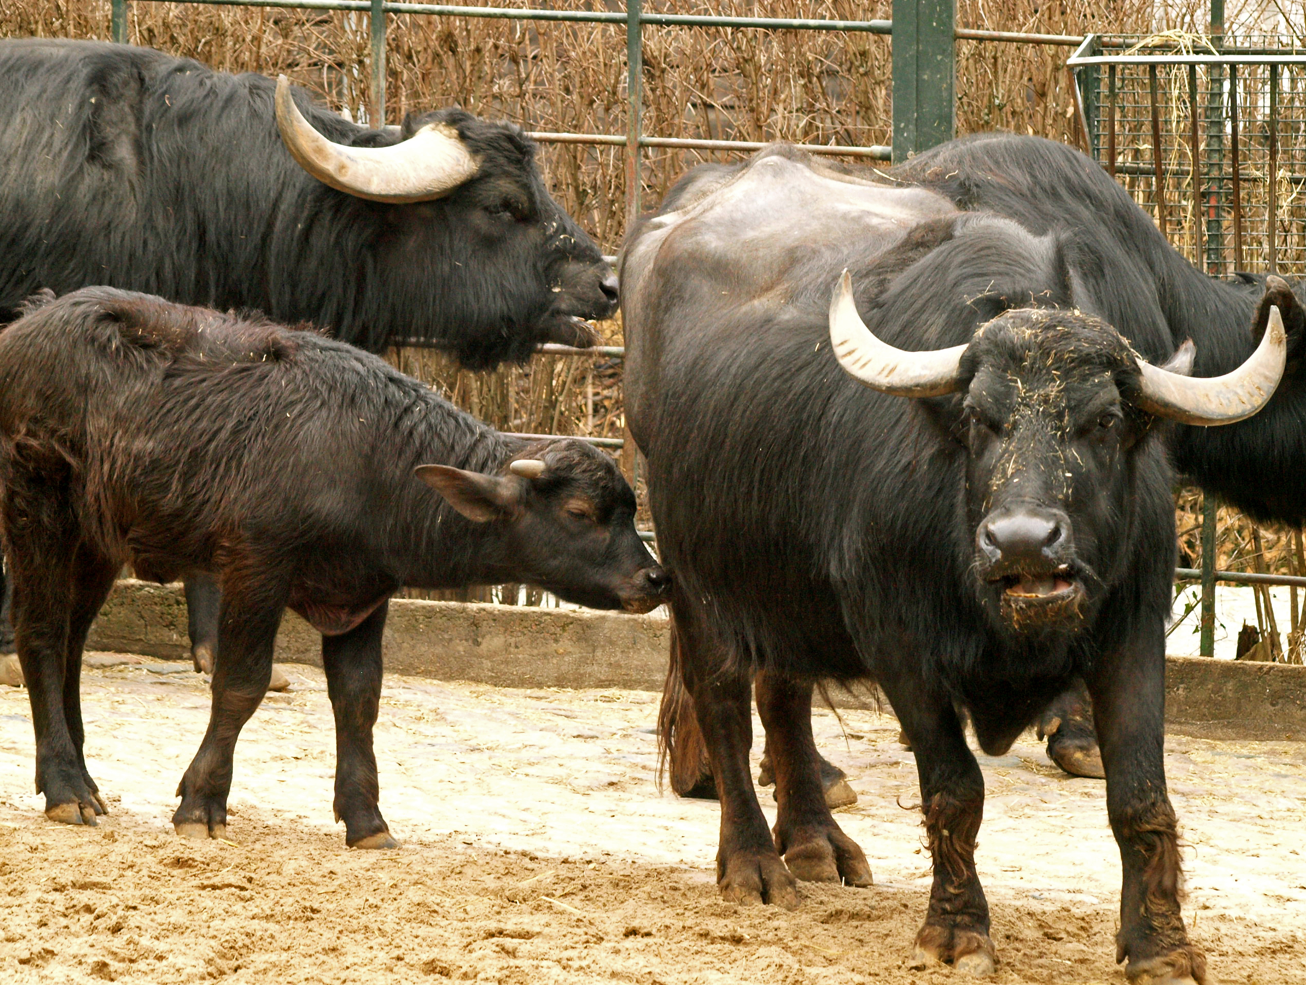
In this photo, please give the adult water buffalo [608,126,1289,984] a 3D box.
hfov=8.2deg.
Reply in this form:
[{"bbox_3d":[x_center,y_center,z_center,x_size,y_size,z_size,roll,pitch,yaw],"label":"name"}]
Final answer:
[{"bbox_3d":[0.446,0.093,16.547,0.800,1.430,2.150,-2,5,-21],"label":"adult water buffalo"}]

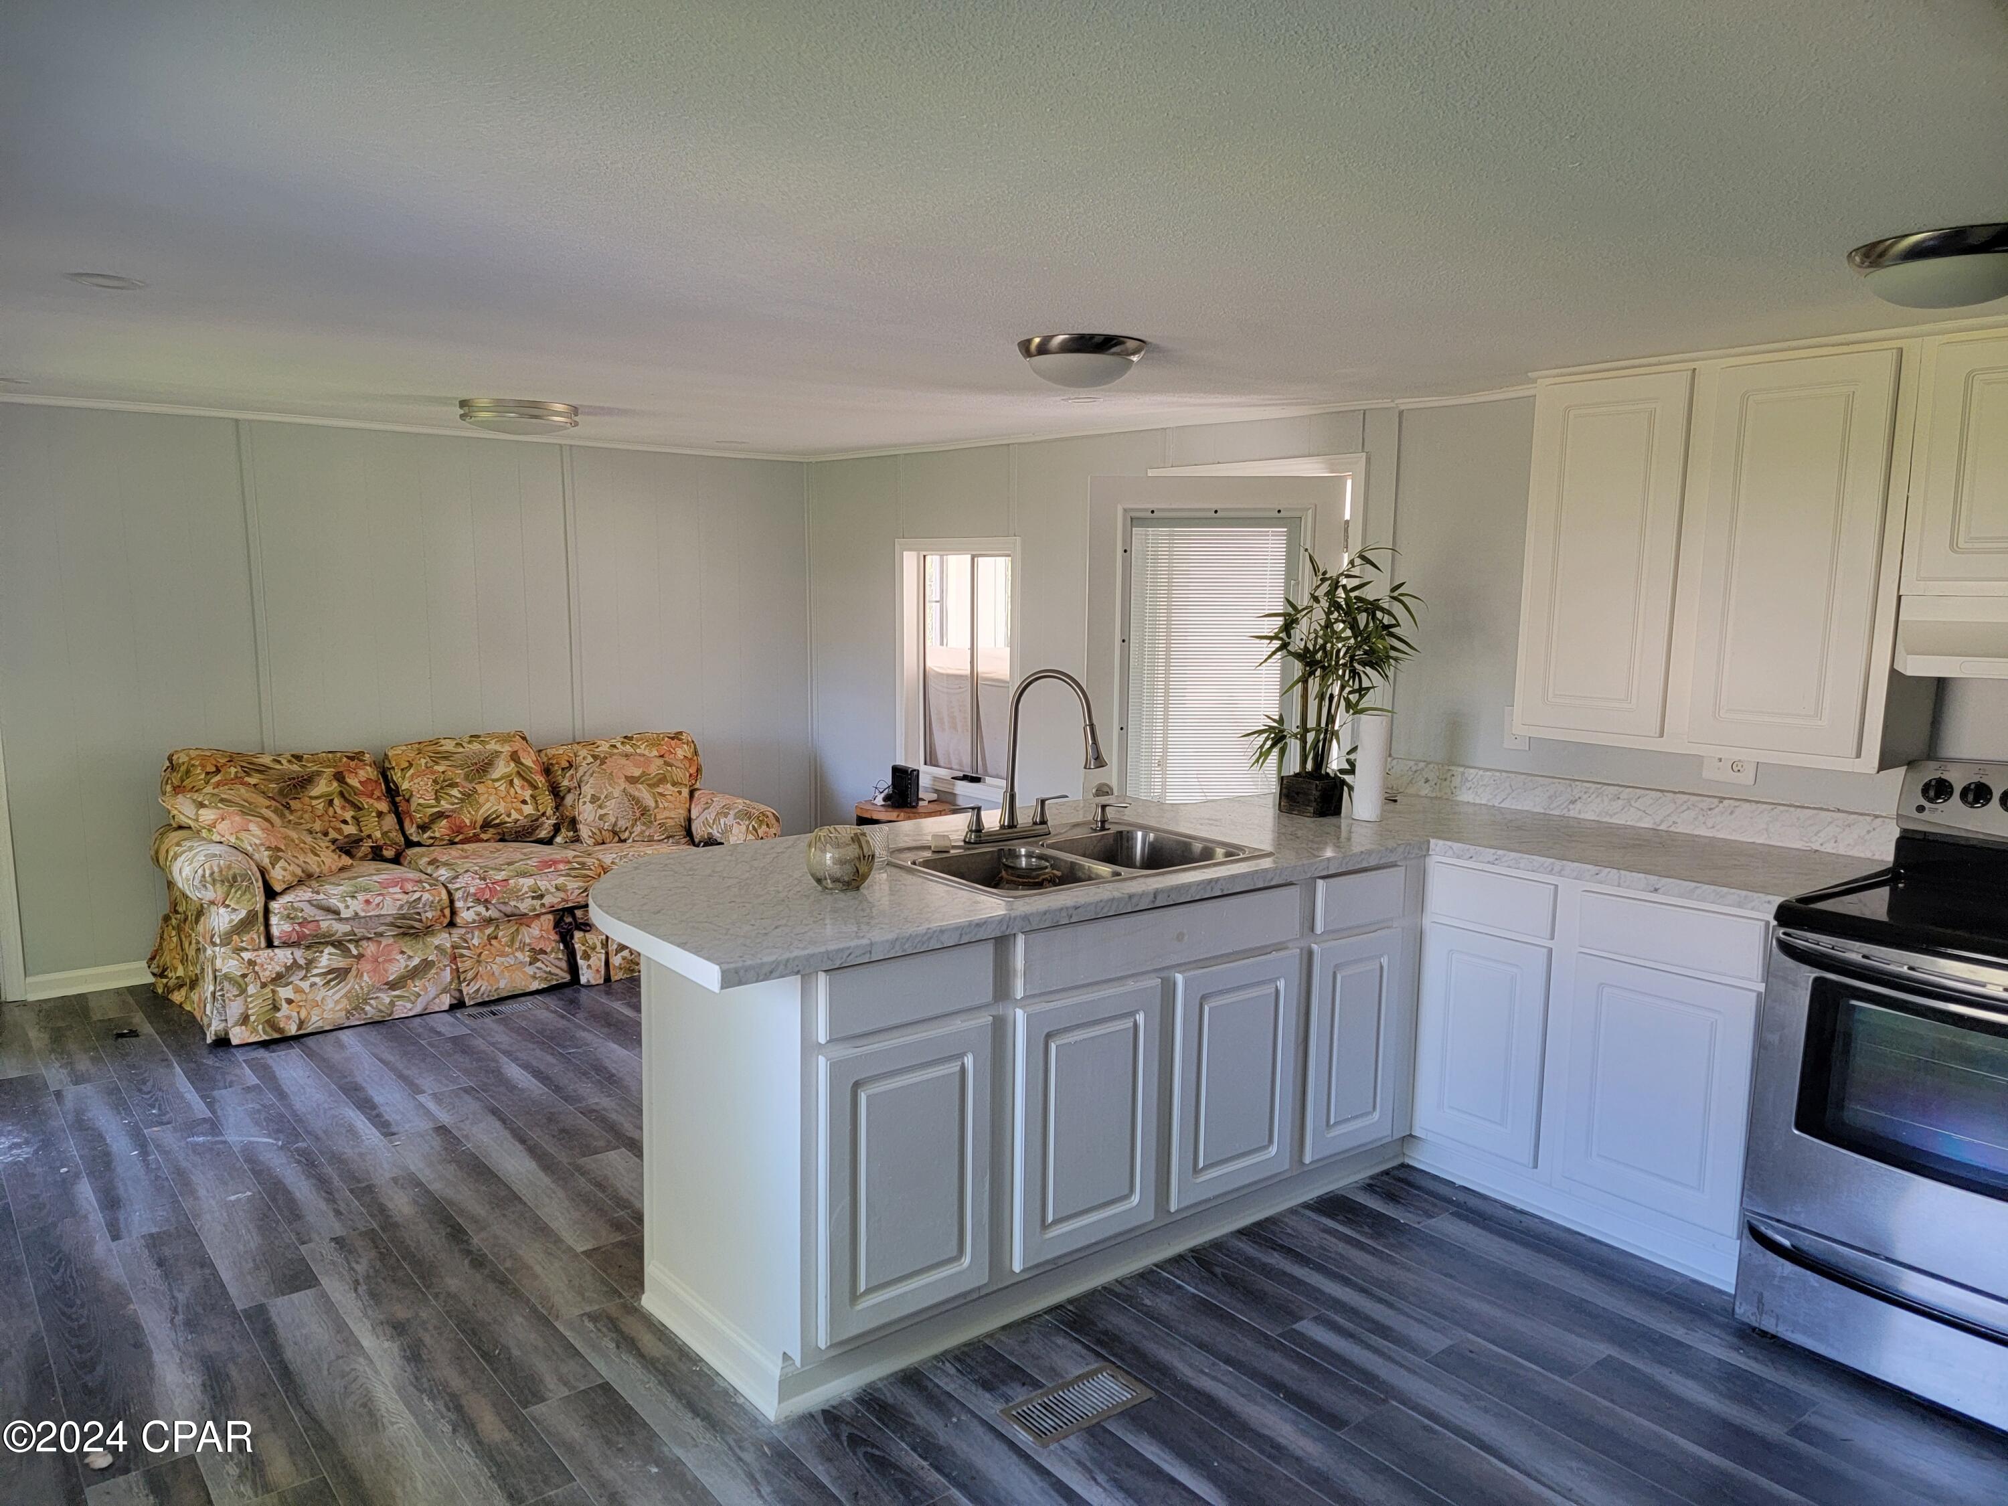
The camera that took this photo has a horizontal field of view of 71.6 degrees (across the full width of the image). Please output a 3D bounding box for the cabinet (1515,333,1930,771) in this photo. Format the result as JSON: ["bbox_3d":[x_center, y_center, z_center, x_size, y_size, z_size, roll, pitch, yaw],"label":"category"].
[{"bbox_3d":[1.852,-0.504,3.610,0.319,0.988,0.942,-5,9,-38],"label":"cabinet"}]

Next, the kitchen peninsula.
[{"bbox_3d":[0.536,0.713,3.407,2.806,0.893,1.913,-5,9,-38],"label":"kitchen peninsula"}]

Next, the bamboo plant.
[{"bbox_3d":[0.970,-0.236,4.117,0.530,0.741,0.460,1,7,0],"label":"bamboo plant"}]

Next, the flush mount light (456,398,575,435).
[{"bbox_3d":[-1.692,-1.158,4.865,0.413,0.100,0.413,-5,9,-38],"label":"flush mount light"}]

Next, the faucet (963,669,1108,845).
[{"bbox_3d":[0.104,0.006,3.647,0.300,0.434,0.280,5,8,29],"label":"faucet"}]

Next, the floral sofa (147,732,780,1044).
[{"bbox_3d":[-2.069,0.412,5.546,2.256,0.922,0.961,-5,9,-38],"label":"floral sofa"}]

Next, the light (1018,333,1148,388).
[{"bbox_3d":[0.198,-0.968,3.493,0.326,0.107,0.326,1,7,0],"label":"light"}]

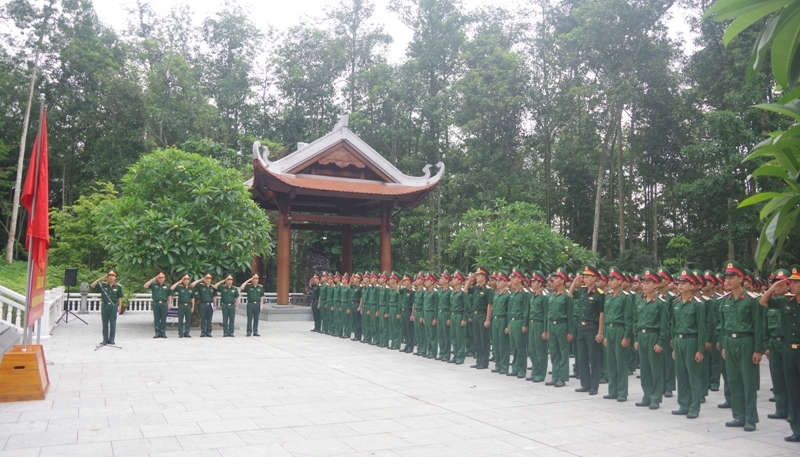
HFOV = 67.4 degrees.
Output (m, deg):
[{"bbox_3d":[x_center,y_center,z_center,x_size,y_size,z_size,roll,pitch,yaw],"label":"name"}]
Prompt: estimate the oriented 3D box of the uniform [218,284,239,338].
[{"bbox_3d":[-4.732,2.263,16.550,0.520,1.400,0.320,3,-6,-28],"label":"uniform"}]

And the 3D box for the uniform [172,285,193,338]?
[{"bbox_3d":[-5.797,2.200,16.064,0.540,1.390,0.340,3,-6,-24],"label":"uniform"}]

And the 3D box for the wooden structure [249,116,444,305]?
[{"bbox_3d":[-3.643,-0.394,27.303,8.000,8.350,8.000,3,-6,-27],"label":"wooden structure"}]

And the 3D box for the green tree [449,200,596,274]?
[{"bbox_3d":[5.221,1.355,25.486,6.000,4.960,6.000,3,-6,-27],"label":"green tree"}]

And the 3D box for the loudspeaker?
[{"bbox_3d":[-11.720,1.748,21.400,0.430,0.650,0.400,4,-6,-31],"label":"loudspeaker"}]

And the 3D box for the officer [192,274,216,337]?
[{"bbox_3d":[-5.345,2.105,16.400,0.680,1.730,0.420,3,-6,-28],"label":"officer"}]

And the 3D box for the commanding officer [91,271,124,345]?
[{"bbox_3d":[-6.949,1.882,14.250,0.740,1.740,0.420,3,-6,-28],"label":"commanding officer"}]

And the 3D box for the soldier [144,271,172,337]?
[{"bbox_3d":[-6.322,2.028,15.829,0.700,1.730,0.420,3,-6,-24],"label":"soldier"}]

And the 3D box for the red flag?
[{"bbox_3d":[-4.929,-0.540,8.100,0.360,2.100,0.320,4,-7,-37],"label":"red flag"}]

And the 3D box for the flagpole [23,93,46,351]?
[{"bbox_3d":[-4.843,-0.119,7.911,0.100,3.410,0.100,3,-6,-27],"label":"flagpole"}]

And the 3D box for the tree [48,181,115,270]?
[{"bbox_3d":[-16.899,0.286,32.098,4.600,5.670,4.600,3,-6,-27],"label":"tree"}]

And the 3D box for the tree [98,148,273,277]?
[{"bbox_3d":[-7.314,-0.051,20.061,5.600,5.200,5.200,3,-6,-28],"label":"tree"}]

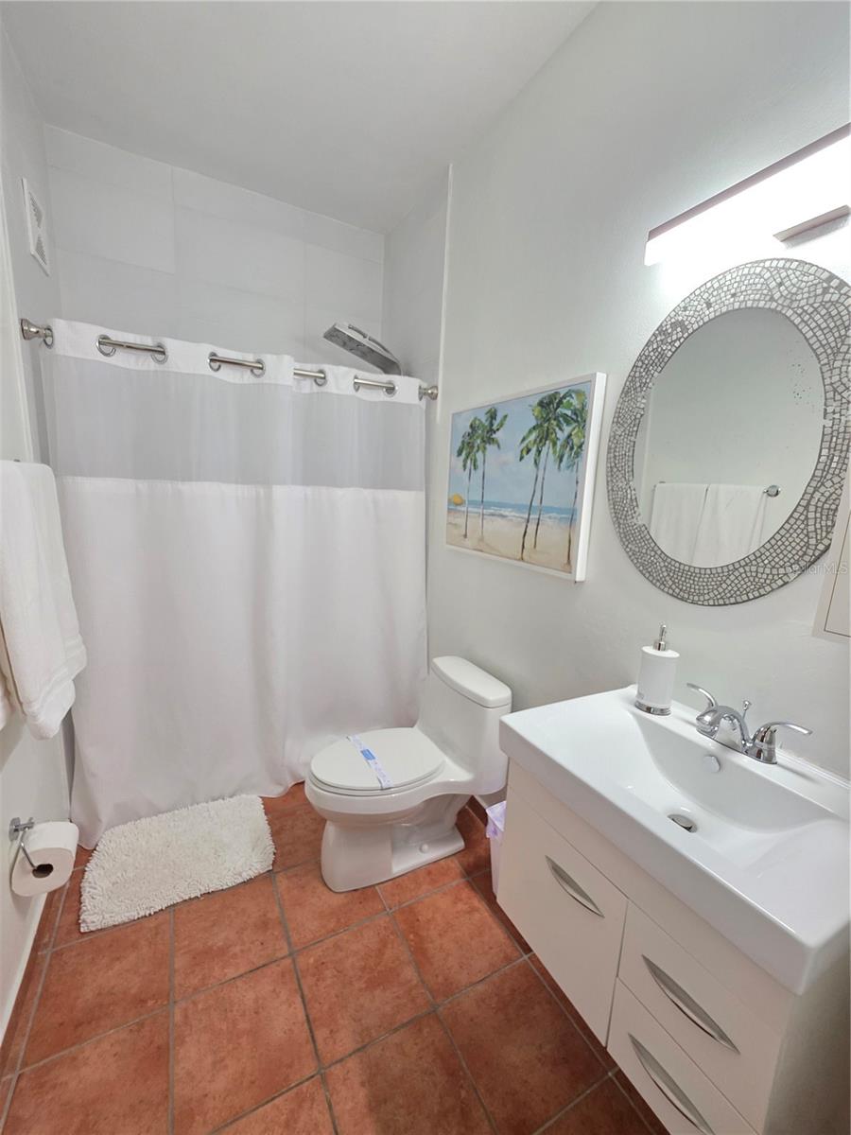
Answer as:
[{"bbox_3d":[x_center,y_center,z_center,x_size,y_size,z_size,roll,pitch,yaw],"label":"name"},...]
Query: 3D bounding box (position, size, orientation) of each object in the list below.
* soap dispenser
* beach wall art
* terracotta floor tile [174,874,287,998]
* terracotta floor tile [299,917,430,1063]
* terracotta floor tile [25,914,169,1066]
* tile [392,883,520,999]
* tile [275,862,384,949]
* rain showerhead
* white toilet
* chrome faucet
[{"bbox_3d":[0.574,0.245,1.051,0.078,0.216,0.079,9,10,37],"label":"soap dispenser"},{"bbox_3d":[0.313,-0.328,1.653,0.041,0.627,0.800,-1,9,-29],"label":"beach wall art"},{"bbox_3d":[-0.614,1.149,1.350,0.302,0.010,0.302,-1,9,-29],"label":"terracotta floor tile"},{"bbox_3d":[-0.184,1.180,1.218,0.303,0.010,0.303,-3,11,-28],"label":"terracotta floor tile"},{"bbox_3d":[-0.889,1.151,1.198,0.303,0.010,0.303,-3,11,-28],"label":"terracotta floor tile"},{"bbox_3d":[0.085,1.184,1.383,0.302,0.010,0.302,-1,9,-29],"label":"tile"},{"bbox_3d":[-0.334,1.128,1.478,0.303,0.010,0.303,-3,11,-28],"label":"tile"},{"bbox_3d":[-0.322,-1.147,2.220,0.370,0.045,0.190,18,1,-31],"label":"rain showerhead"},{"bbox_3d":[-0.097,0.788,1.677,0.743,0.671,0.432,-1,9,-29],"label":"white toilet"},{"bbox_3d":[0.629,0.328,0.889,0.151,0.104,0.233,-1,9,-29],"label":"chrome faucet"}]

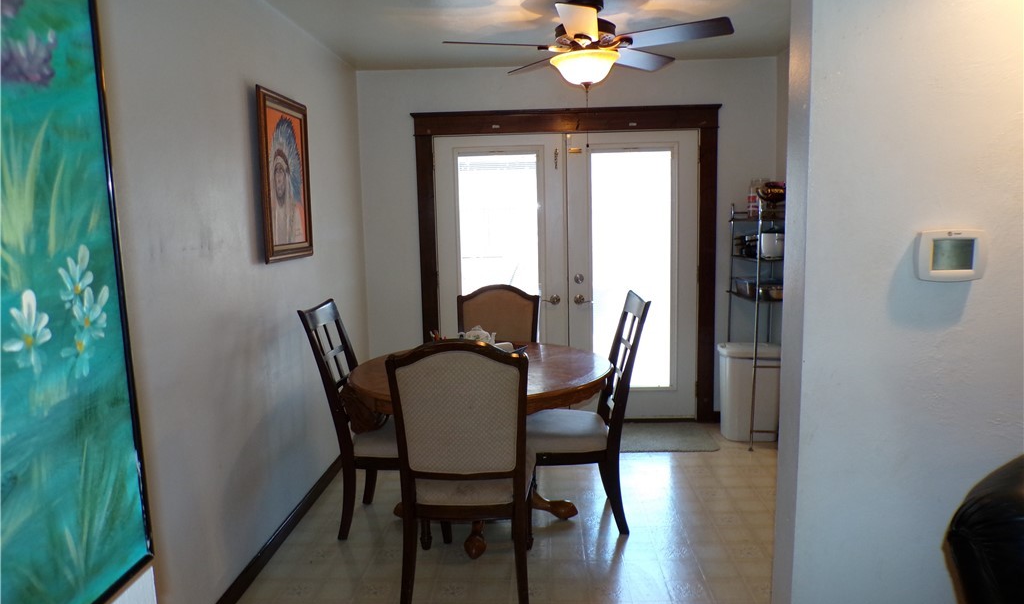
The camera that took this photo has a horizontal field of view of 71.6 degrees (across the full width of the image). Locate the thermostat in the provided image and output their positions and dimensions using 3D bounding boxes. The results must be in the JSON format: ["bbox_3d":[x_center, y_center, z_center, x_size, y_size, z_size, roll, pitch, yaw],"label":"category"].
[{"bbox_3d":[0.954,-0.101,1.544,0.145,0.115,0.027,-1,7,3],"label":"thermostat"}]

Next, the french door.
[{"bbox_3d":[0.380,-0.151,4.875,1.752,1.962,0.075,-1,7,3],"label":"french door"}]

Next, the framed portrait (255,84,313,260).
[{"bbox_3d":[-1.071,-0.587,3.393,0.030,0.769,0.579,-1,7,3],"label":"framed portrait"}]

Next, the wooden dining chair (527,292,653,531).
[{"bbox_3d":[0.326,0.513,3.449,0.640,1.087,0.474,-2,7,-1],"label":"wooden dining chair"}]

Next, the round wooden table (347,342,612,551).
[{"bbox_3d":[-0.147,0.682,3.514,1.246,0.758,1.246,-1,7,3],"label":"round wooden table"}]

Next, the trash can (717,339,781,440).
[{"bbox_3d":[1.537,0.579,4.593,0.421,0.602,0.278,-1,7,3],"label":"trash can"}]

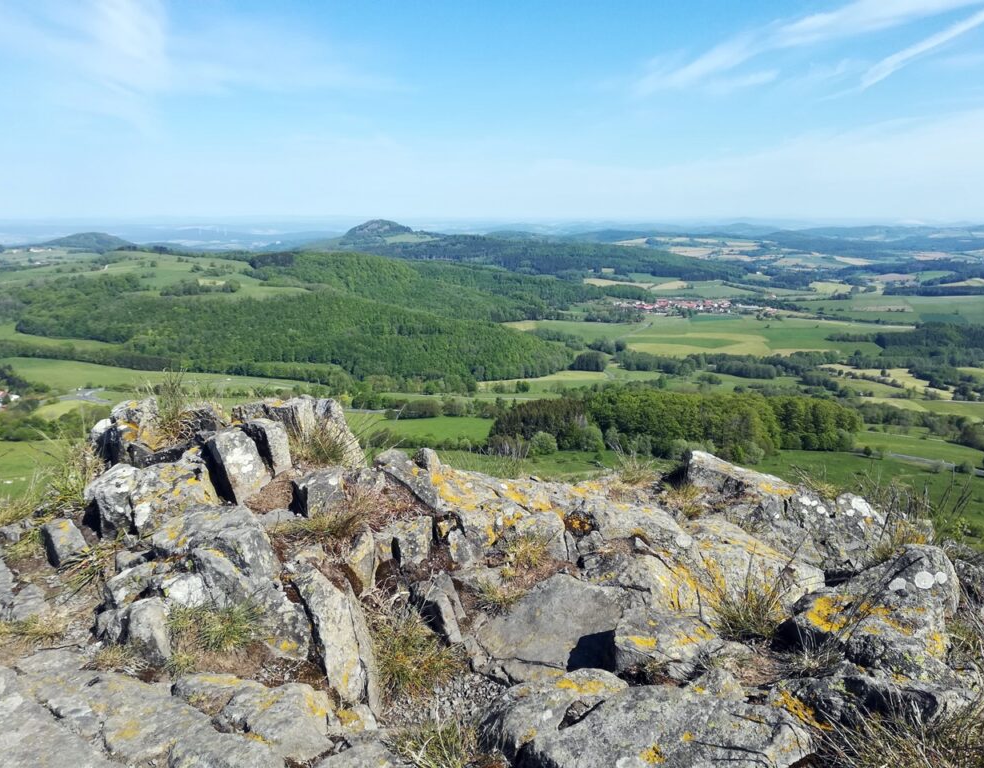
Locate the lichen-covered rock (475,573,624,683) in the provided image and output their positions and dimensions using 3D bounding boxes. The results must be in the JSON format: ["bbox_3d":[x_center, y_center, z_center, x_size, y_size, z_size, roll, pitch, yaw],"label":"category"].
[{"bbox_3d":[0.205,0.871,2.740,0.500,0.260,0.360,-2,12,-10],"label":"lichen-covered rock"}]

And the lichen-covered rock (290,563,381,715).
[{"bbox_3d":[-0.516,0.824,2.550,0.240,0.377,0.330,-6,14,-24],"label":"lichen-covered rock"}]

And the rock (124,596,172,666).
[{"bbox_3d":[-1.273,0.913,2.850,0.160,0.220,0.170,-4,13,-20],"label":"rock"}]

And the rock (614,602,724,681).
[{"bbox_3d":[0.609,0.887,2.640,0.350,0.190,0.260,1,12,5],"label":"rock"}]

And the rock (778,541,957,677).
[{"bbox_3d":[1.284,0.777,2.680,0.501,0.331,0.420,1,13,6],"label":"rock"}]

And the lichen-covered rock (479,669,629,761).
[{"bbox_3d":[0.164,0.937,2.200,0.480,0.163,0.270,0,12,0],"label":"lichen-covered rock"}]

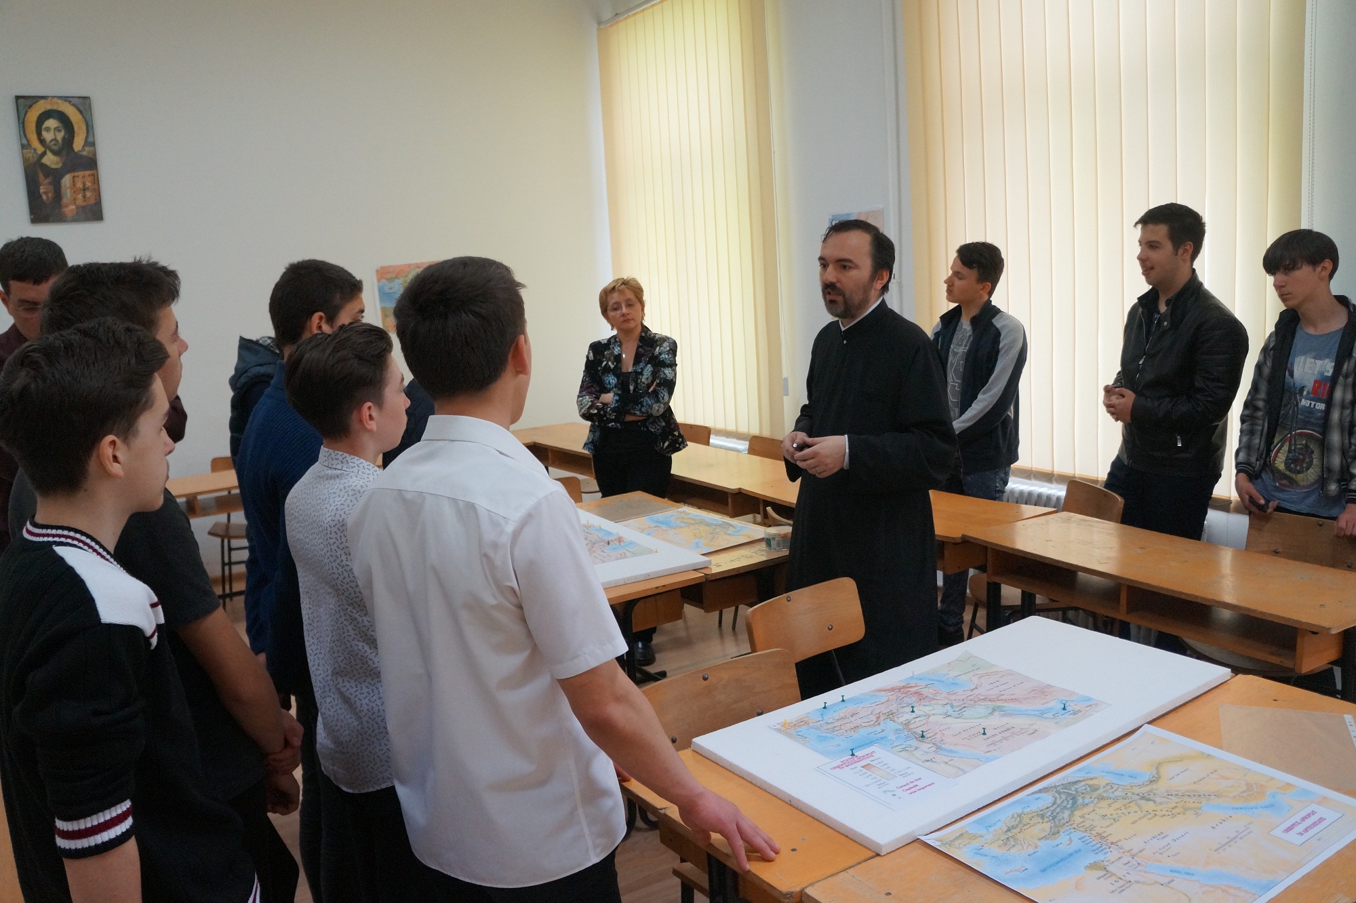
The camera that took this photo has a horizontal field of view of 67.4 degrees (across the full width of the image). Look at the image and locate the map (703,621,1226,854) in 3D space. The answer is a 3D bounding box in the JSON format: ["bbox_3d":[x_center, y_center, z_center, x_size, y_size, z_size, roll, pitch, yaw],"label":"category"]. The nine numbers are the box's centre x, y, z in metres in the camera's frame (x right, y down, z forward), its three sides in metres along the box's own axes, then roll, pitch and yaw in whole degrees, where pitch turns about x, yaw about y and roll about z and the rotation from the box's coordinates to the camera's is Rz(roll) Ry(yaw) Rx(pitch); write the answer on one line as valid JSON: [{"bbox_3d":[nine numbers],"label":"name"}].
[{"bbox_3d":[0.577,0.500,1.966,1.000,0.022,0.500,-10,11,-33],"label":"map"}]

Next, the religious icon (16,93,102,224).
[{"bbox_3d":[-3.540,-1.673,5.828,0.363,0.698,0.025,-8,9,-29],"label":"religious icon"}]

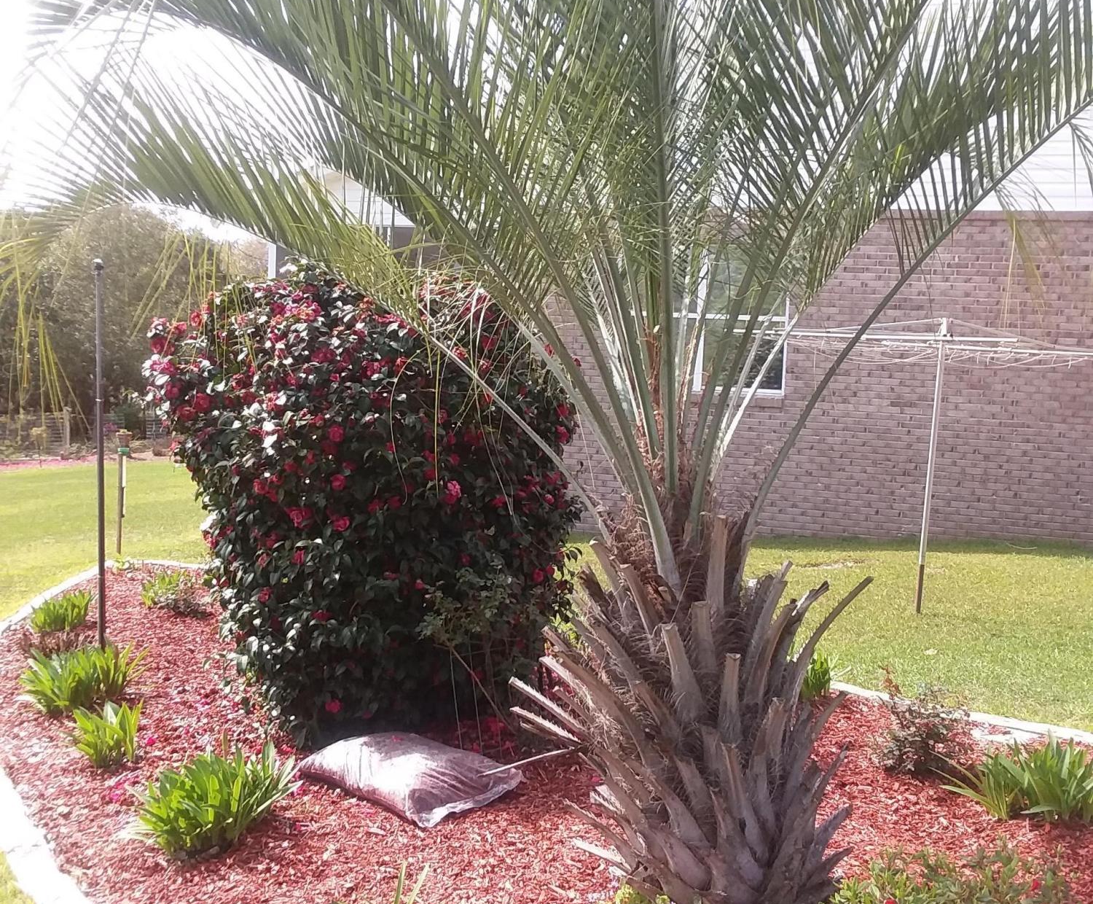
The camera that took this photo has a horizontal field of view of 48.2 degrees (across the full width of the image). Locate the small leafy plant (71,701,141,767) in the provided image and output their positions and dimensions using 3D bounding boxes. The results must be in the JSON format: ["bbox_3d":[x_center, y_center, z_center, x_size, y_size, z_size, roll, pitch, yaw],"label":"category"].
[{"bbox_3d":[-1.541,0.964,4.301,0.235,0.200,0.200,1,6,-20],"label":"small leafy plant"}]

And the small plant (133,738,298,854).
[{"bbox_3d":[-0.993,1.022,3.662,0.460,0.250,0.340,-2,7,-39],"label":"small plant"}]

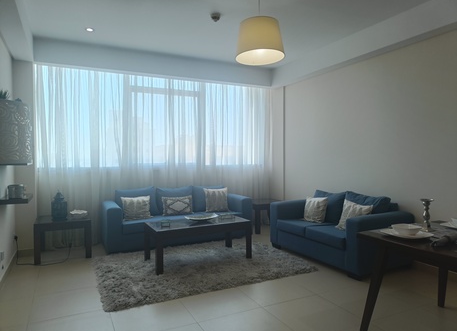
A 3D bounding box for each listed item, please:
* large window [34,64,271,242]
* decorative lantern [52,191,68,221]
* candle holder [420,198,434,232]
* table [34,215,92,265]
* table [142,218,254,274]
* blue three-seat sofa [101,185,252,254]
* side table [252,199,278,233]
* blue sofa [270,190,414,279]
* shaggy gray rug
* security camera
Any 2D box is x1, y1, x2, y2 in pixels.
[{"bbox_3d":[-0.979,-0.158,5.638,4.000,2.700,0.130,-1,1,-26],"label":"large window"},{"bbox_3d":[-2.292,0.533,4.478,0.190,0.395,0.180,-1,1,-26],"label":"decorative lantern"},{"bbox_3d":[1.555,0.383,2.579,0.108,0.250,0.108,-1,1,-26],"label":"candle holder"},{"bbox_3d":[-2.261,0.982,4.543,0.651,0.505,0.645,-1,1,-26],"label":"table"},{"bbox_3d":[-0.385,0.972,4.221,1.234,0.492,0.595,-1,1,-26],"label":"table"},{"bbox_3d":[-0.792,0.780,5.324,2.288,0.865,0.810,-1,1,-26],"label":"blue three-seat sofa"},{"bbox_3d":[0.617,0.939,6.157,0.640,0.505,0.620,-1,1,-26],"label":"side table"},{"bbox_3d":[1.441,0.797,4.544,0.915,0.845,1.719,-1,1,-26],"label":"blue sofa"},{"bbox_3d":[-0.331,1.215,4.021,2.390,0.045,1.550,-1,1,-26],"label":"shaggy gray rug"},{"bbox_3d":[-0.161,-1.773,3.966,0.116,0.070,0.116,-1,1,-26],"label":"security camera"}]

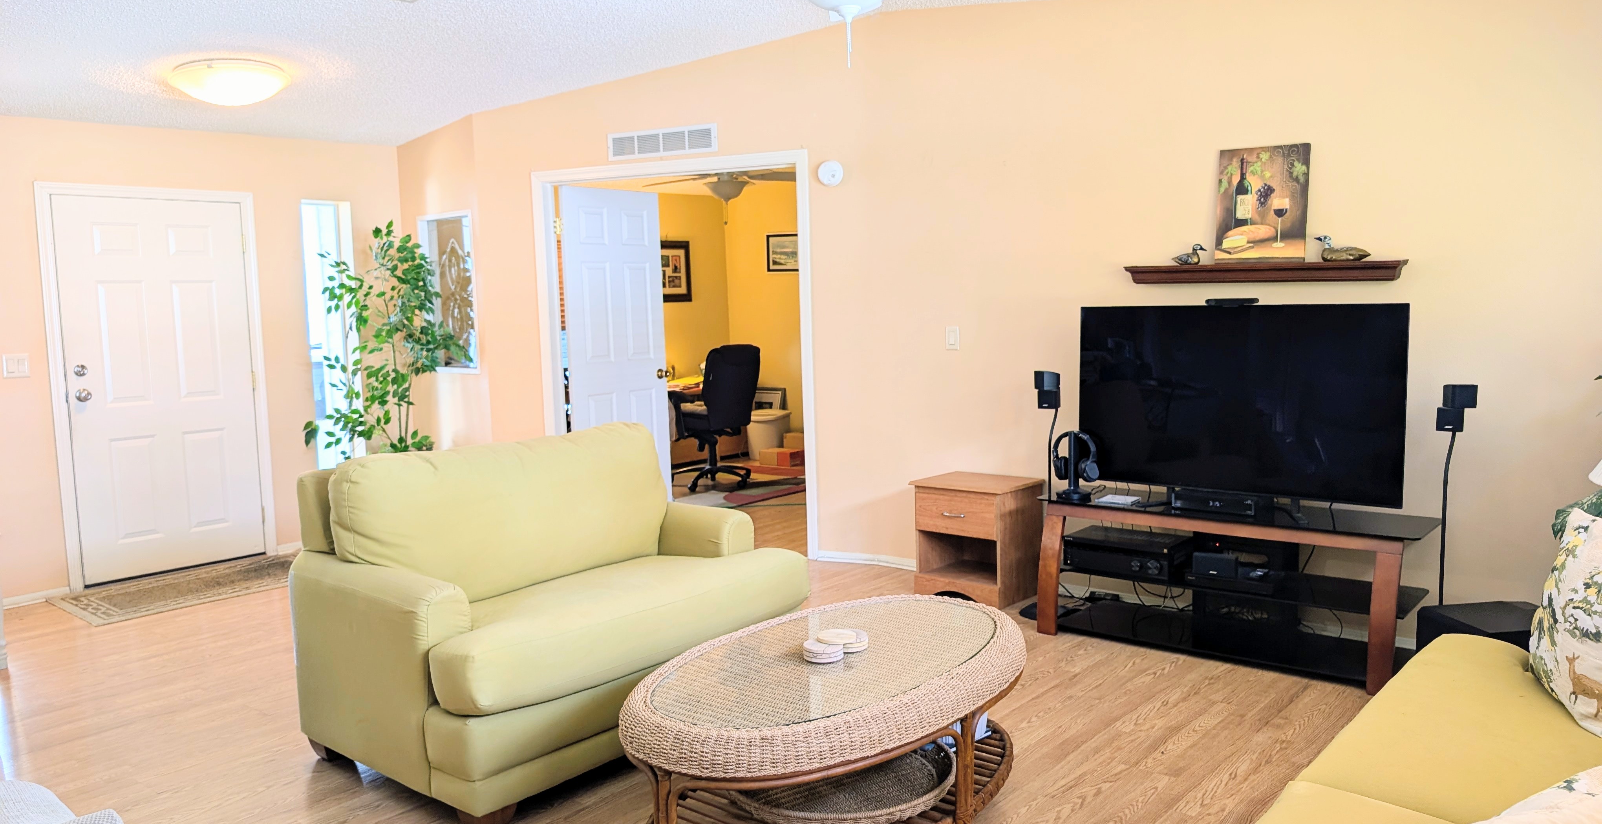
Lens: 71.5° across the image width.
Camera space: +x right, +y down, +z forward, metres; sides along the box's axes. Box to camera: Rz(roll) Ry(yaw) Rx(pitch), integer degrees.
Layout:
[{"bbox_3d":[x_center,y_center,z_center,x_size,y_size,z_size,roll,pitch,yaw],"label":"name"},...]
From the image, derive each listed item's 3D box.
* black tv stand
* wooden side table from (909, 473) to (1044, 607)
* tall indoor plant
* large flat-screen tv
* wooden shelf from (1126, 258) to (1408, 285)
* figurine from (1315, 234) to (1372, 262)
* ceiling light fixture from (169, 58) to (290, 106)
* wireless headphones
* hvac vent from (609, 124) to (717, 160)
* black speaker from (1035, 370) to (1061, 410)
[{"bbox_3d":[1.669,0.662,4.386,1.424,0.568,0.448,4,8,35],"label":"black tv stand"},{"bbox_3d":[0.839,0.603,5.346,0.479,0.536,0.428,4,8,37],"label":"wooden side table"},{"bbox_3d":[-2.354,-0.125,6.279,0.780,1.879,0.740,4,8,37],"label":"tall indoor plant"},{"bbox_3d":[1.689,-0.048,4.376,1.240,0.734,0.070,4,8,38],"label":"large flat-screen tv"},{"bbox_3d":[1.877,-0.569,4.558,1.067,0.077,0.160,4,8,37],"label":"wooden shelf"},{"bbox_3d":[2.104,-0.632,4.320,0.202,0.102,0.085,4,8,33],"label":"figurine"},{"bbox_3d":[-2.552,-1.477,4.990,0.475,0.140,0.475,-6,3,34],"label":"ceiling light fixture"},{"bbox_3d":[1.139,0.187,4.610,0.180,0.215,0.085,5,9,40],"label":"wireless headphones"},{"bbox_3d":[-0.775,-1.532,6.319,0.780,0.153,0.025,3,7,31],"label":"hvac vent"},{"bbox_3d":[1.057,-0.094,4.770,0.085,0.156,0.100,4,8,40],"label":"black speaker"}]

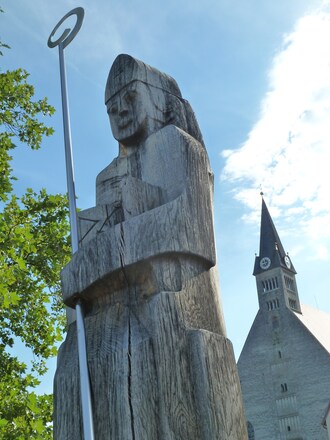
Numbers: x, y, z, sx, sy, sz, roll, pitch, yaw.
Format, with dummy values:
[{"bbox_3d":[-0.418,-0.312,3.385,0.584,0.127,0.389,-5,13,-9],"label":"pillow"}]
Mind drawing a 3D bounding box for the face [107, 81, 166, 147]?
[{"bbox_3d":[-0.150,-0.514,3.219,0.201,0.296,0.256,18,-32,-39],"label":"face"}]

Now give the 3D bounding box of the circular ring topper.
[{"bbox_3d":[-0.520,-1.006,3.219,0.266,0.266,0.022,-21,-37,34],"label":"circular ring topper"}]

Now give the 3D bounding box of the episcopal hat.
[{"bbox_3d":[-0.123,-0.736,3.372,0.328,0.257,0.271,18,-32,-39],"label":"episcopal hat"}]

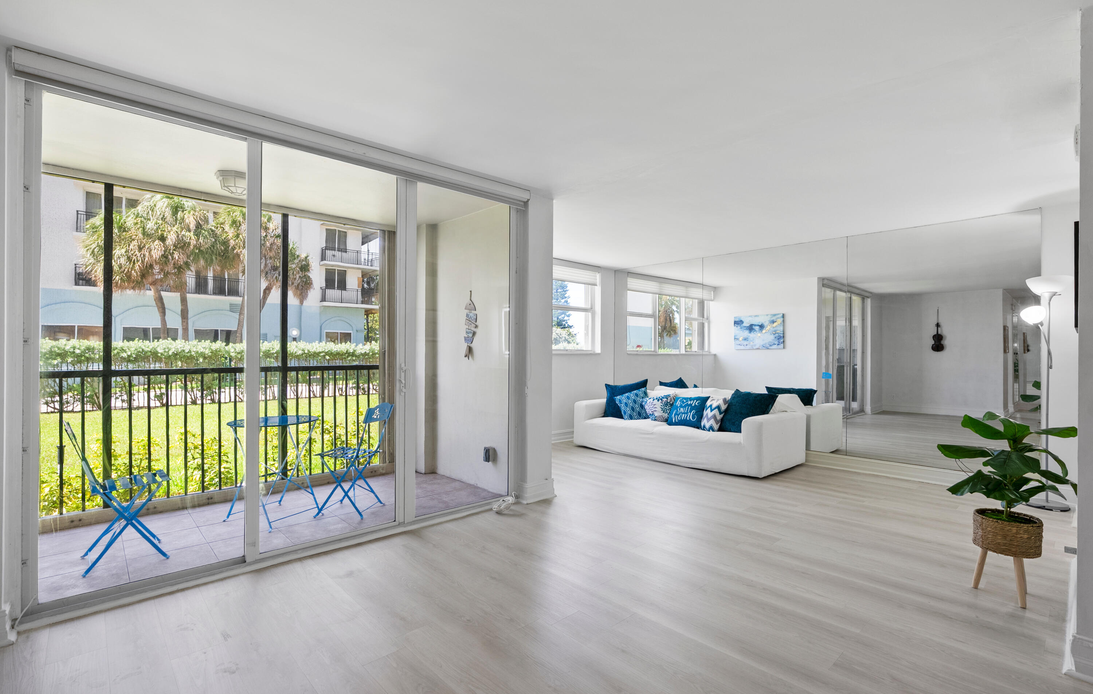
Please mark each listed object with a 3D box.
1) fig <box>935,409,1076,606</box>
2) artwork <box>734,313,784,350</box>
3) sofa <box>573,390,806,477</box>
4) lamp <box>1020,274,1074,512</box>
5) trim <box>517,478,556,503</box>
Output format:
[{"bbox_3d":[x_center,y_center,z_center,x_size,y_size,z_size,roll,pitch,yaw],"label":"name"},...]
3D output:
[{"bbox_3d":[2.354,0.803,2.477,0.560,0.930,0.570,0,0,-42],"label":"fig"},{"bbox_3d":[3.788,-0.265,8.716,0.035,0.610,0.914,0,0,-42],"label":"artwork"},{"bbox_3d":[1.608,0.896,5.839,1.100,0.760,2.380,0,0,-44],"label":"sofa"},{"bbox_3d":[3.996,0.362,3.870,0.330,1.830,0.330,0,0,-42],"label":"lamp"},{"bbox_3d":[-0.080,1.179,4.042,0.310,0.165,0.150,0,0,-42],"label":"trim"}]

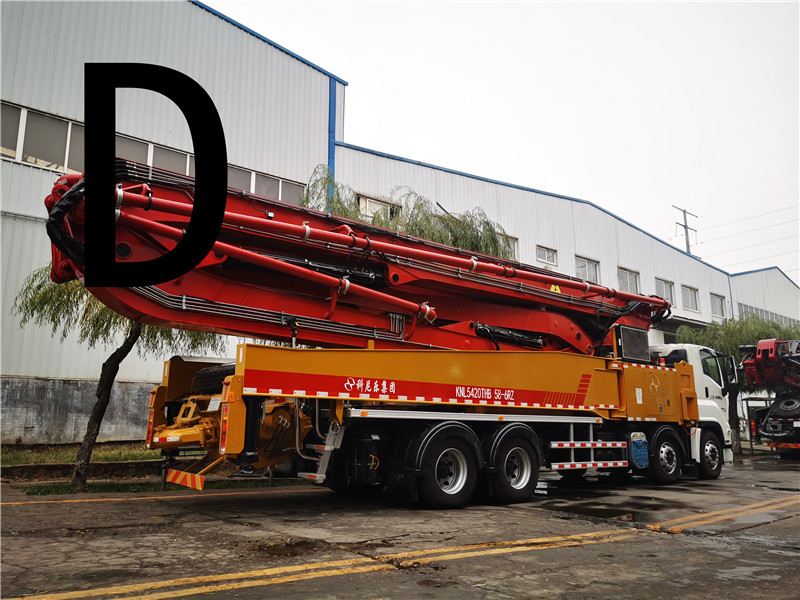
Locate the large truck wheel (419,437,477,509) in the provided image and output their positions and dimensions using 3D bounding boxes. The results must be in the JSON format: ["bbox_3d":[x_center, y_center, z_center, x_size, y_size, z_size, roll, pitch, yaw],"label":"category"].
[{"bbox_3d":[0.604,2.300,8.385,1.030,1.030,0.310,9,-15,-39],"label":"large truck wheel"}]

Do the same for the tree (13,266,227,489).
[{"bbox_3d":[-6.128,1.076,13.536,4.300,5.700,4.200,5,-13,-24],"label":"tree"}]

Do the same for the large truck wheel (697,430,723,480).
[{"bbox_3d":[6.545,3.337,13.352,1.030,1.030,0.310,9,-15,-39],"label":"large truck wheel"}]

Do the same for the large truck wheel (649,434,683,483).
[{"bbox_3d":[5.100,3.088,12.160,1.030,1.030,0.310,9,-15,-39],"label":"large truck wheel"}]

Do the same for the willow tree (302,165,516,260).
[{"bbox_3d":[0.266,0.905,17.441,5.600,7.500,5.200,-1,-12,1],"label":"willow tree"}]

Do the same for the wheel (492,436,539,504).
[{"bbox_3d":[1.651,2.480,9.249,1.030,1.030,0.310,9,-15,-39],"label":"wheel"}]

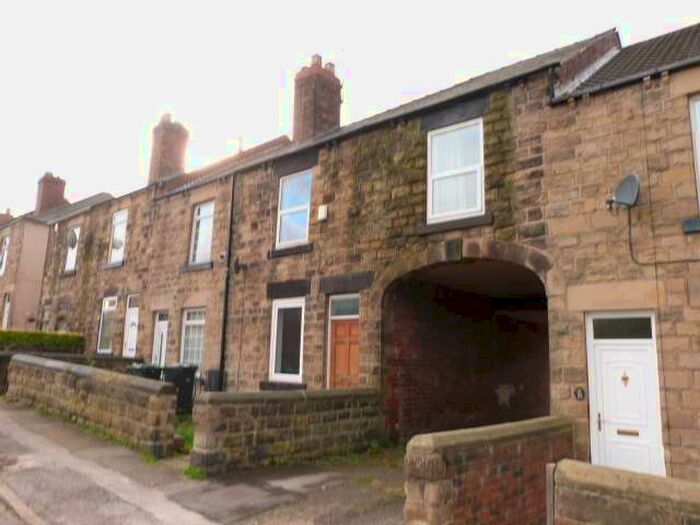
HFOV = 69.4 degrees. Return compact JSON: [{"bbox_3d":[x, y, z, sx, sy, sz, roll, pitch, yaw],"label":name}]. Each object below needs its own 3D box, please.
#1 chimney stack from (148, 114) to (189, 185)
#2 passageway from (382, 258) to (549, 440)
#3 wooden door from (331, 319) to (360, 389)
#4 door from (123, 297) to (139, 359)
[{"bbox_3d":[-7.270,-4.564,20.413,0.880,2.900,1.000,-6,-11,40],"label":"chimney stack"},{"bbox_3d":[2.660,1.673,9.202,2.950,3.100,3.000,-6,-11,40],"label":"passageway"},{"bbox_3d":[-0.085,2.076,9.660,0.800,1.970,0.090,-6,-11,40],"label":"wooden door"},{"bbox_3d":[-6.535,2.104,15.149,0.800,2.220,0.100,-6,-11,40],"label":"door"}]

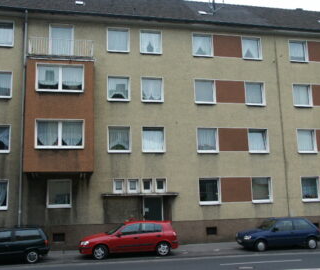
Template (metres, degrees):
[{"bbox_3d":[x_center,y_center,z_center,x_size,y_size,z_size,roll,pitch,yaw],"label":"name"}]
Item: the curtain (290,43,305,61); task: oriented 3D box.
[{"bbox_3d":[8.224,-4.974,22.950,0.937,1.174,0.100,1,-10,-12],"label":"curtain"}]

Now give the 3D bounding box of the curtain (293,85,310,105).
[{"bbox_3d":[8.288,-2.333,22.469,1.115,1.210,0.100,1,-10,-12],"label":"curtain"}]

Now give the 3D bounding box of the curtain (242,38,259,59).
[{"bbox_3d":[5.258,-5.027,22.259,1.042,1.272,0.100,1,-10,-12],"label":"curtain"}]

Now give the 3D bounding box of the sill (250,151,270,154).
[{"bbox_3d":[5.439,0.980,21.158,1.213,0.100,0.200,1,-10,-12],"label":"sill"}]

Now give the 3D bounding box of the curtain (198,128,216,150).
[{"bbox_3d":[2.571,0.261,20.777,1.002,1.158,0.100,1,-10,-12],"label":"curtain"}]

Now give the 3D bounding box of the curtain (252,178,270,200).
[{"bbox_3d":[5.479,2.918,20.856,1.023,1.170,0.100,1,-10,-12],"label":"curtain"}]

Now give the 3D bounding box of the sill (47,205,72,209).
[{"bbox_3d":[-4.977,3.613,19.083,1.220,0.090,0.180,1,-10,-12],"label":"sill"}]

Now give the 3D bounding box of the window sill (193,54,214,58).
[{"bbox_3d":[2.400,-4.337,21.161,1.184,0.120,0.200,1,-10,-13],"label":"window sill"}]

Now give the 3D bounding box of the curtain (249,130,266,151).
[{"bbox_3d":[5.426,0.326,21.403,1.080,1.115,0.100,1,-10,-12],"label":"curtain"}]

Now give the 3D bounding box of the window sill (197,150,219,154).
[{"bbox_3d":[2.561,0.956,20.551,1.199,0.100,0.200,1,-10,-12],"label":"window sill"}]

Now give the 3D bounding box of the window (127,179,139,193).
[{"bbox_3d":[-1.320,2.577,19.274,0.576,0.687,0.160,1,-10,-13],"label":"window"}]

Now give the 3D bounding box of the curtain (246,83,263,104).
[{"bbox_3d":[5.377,-2.386,21.909,1.033,1.256,0.100,1,-10,-12],"label":"curtain"}]

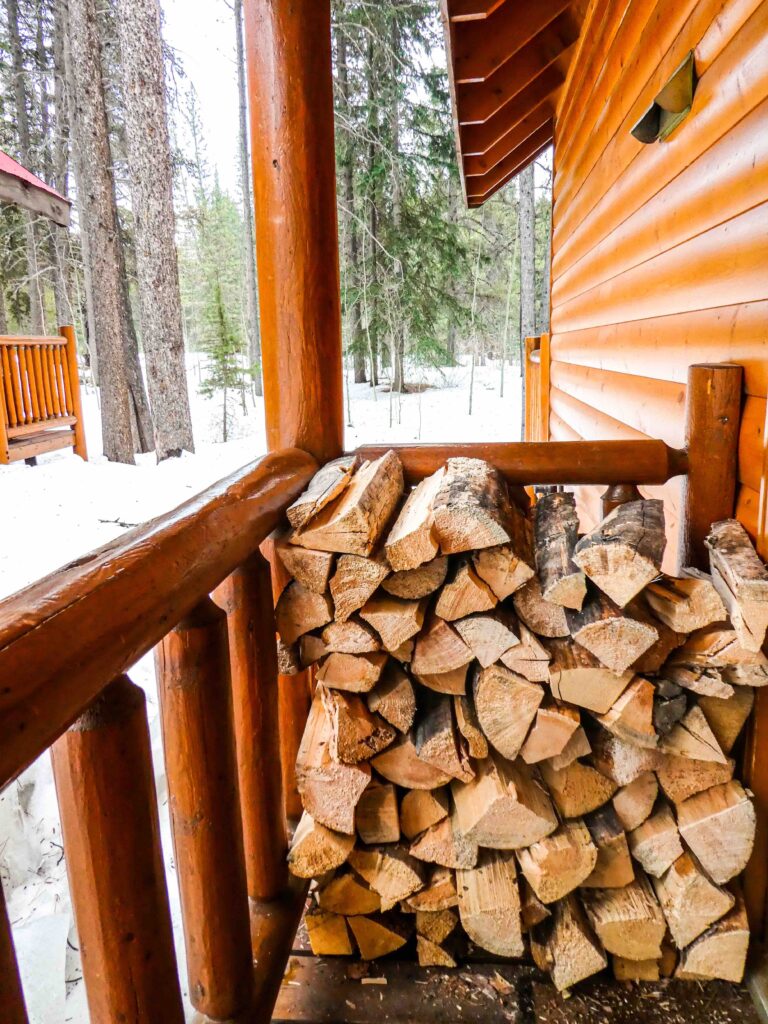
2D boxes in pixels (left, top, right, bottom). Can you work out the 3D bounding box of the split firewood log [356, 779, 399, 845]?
[{"bbox_3d":[0.013,0.505,1.463,0.083,0.132,0.370,0,13,7],"label":"split firewood log"}]

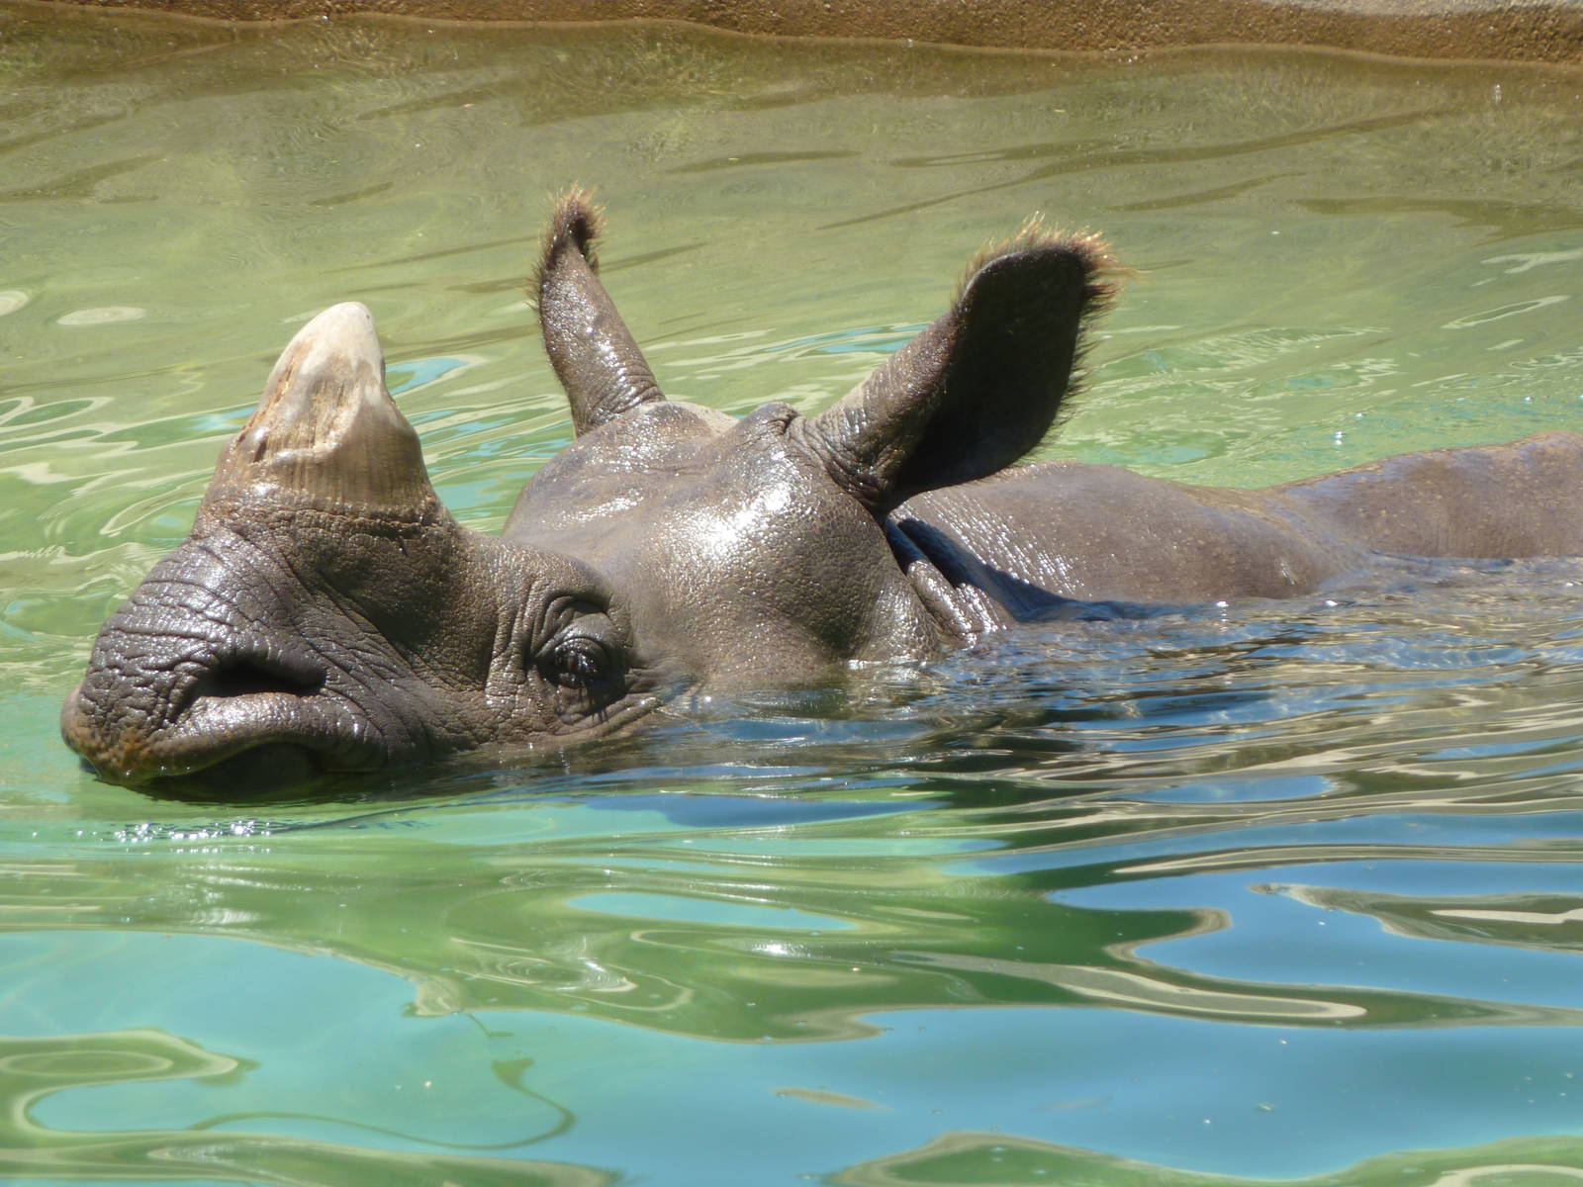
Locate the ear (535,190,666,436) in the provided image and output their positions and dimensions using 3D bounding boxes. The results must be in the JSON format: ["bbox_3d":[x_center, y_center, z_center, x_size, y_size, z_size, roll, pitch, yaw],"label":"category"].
[{"bbox_3d":[-0.141,-0.207,10.100,0.080,0.185,0.090,-18,-24,17],"label":"ear"}]

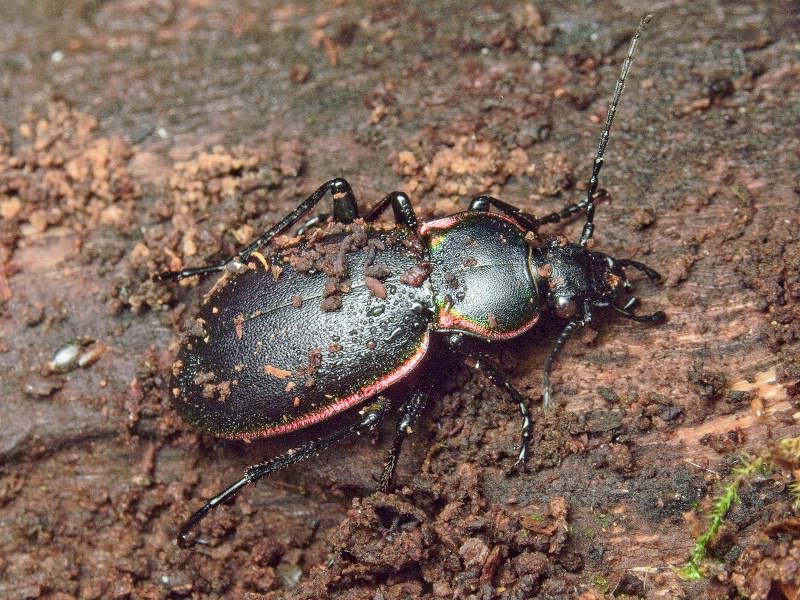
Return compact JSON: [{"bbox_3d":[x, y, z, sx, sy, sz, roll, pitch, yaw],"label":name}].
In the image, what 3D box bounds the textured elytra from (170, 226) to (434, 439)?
[{"bbox_3d":[-0.005,0.001,0.090,0.015,0.004,0.009,-21,59,-13],"label":"textured elytra"}]

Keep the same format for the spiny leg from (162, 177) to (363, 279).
[{"bbox_3d":[-0.008,-0.004,0.096,0.012,0.005,0.002,-15,58,-10],"label":"spiny leg"}]

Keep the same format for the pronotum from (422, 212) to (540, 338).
[{"bbox_3d":[0.005,-0.002,0.093,0.007,0.003,0.008,-9,57,-6],"label":"pronotum"}]

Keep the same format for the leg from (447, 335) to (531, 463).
[{"bbox_3d":[0.006,0.005,0.092,0.002,0.003,0.008,-26,61,-16],"label":"leg"}]

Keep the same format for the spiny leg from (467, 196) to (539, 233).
[{"bbox_3d":[0.006,-0.005,0.096,0.004,0.002,0.001,3,57,2],"label":"spiny leg"}]

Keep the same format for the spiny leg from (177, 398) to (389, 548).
[{"bbox_3d":[-0.006,0.009,0.089,0.013,0.003,0.002,-31,62,-19],"label":"spiny leg"}]

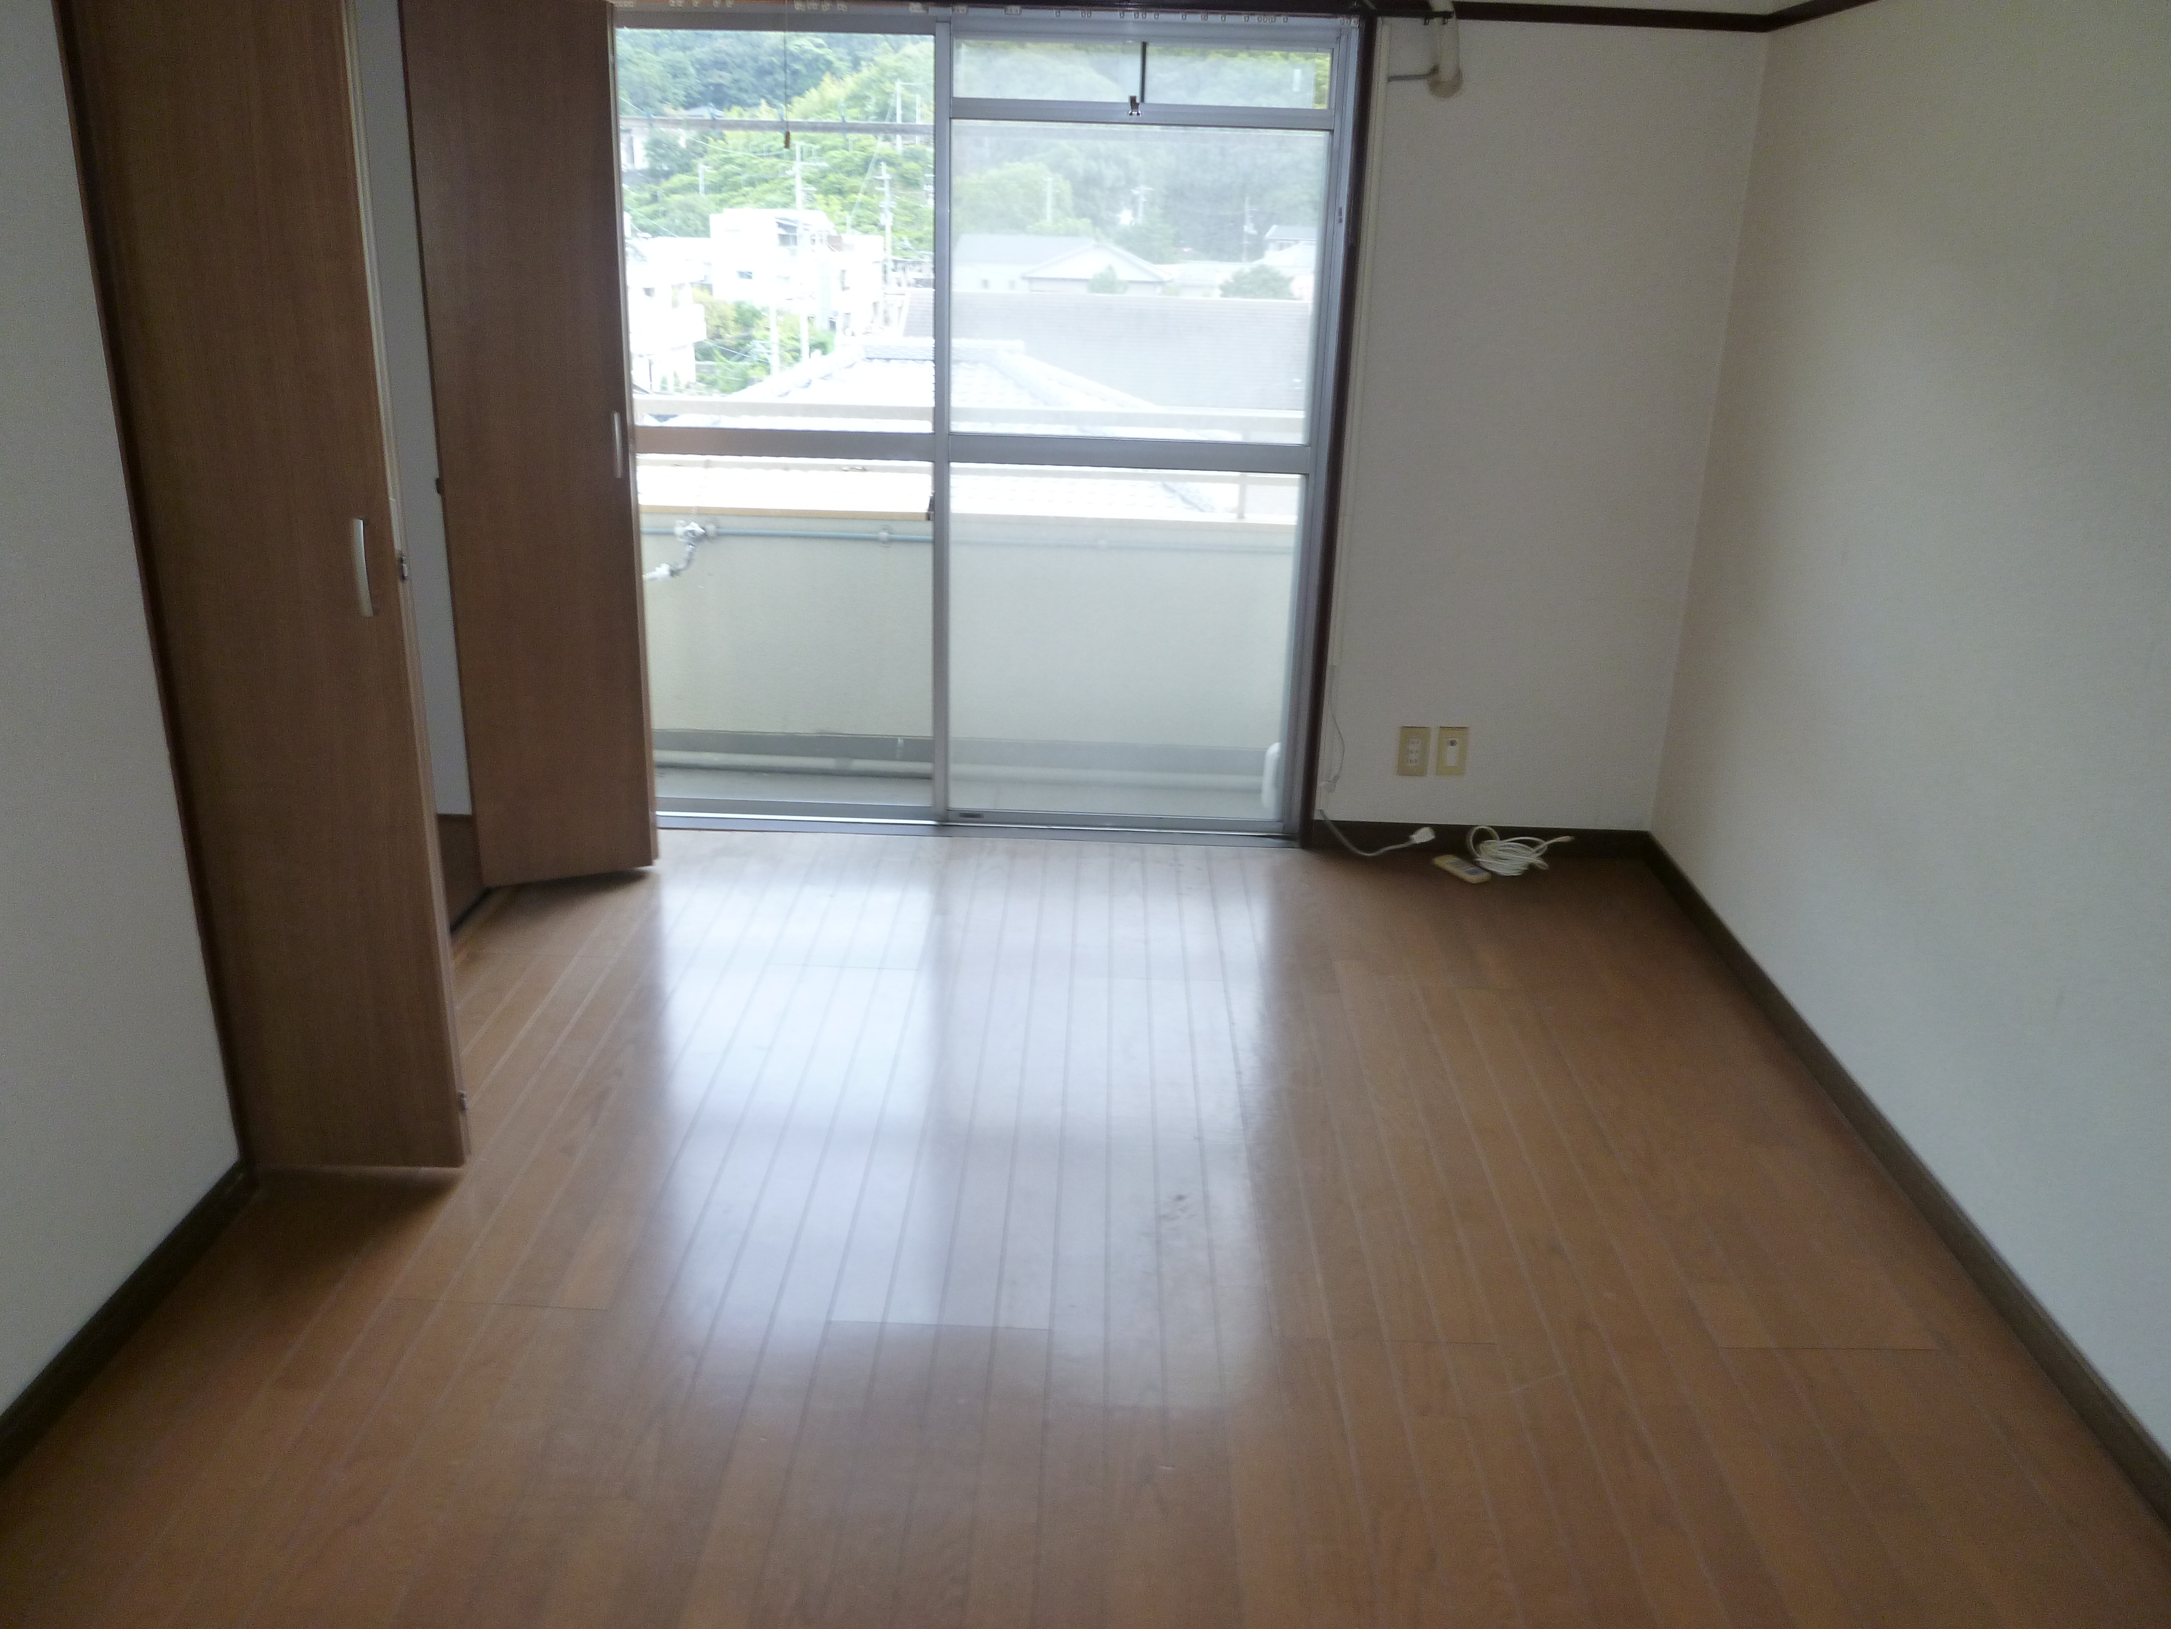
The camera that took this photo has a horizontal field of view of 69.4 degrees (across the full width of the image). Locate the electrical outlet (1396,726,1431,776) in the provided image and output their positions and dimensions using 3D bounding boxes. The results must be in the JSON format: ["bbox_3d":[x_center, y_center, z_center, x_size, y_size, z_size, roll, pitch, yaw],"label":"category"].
[{"bbox_3d":[0.779,-0.147,3.708,0.071,0.121,0.010,2,20,2],"label":"electrical outlet"}]

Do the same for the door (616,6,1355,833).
[{"bbox_3d":[-0.310,-0.819,3.570,1.680,1.800,0.100,2,20,2],"label":"door"}]

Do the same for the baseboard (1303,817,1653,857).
[{"bbox_3d":[0.952,0.064,3.774,0.798,0.074,0.018,2,20,2],"label":"baseboard"}]

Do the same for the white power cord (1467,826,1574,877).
[{"bbox_3d":[1.016,0.092,3.715,0.240,0.070,0.140,2,20,2],"label":"white power cord"}]

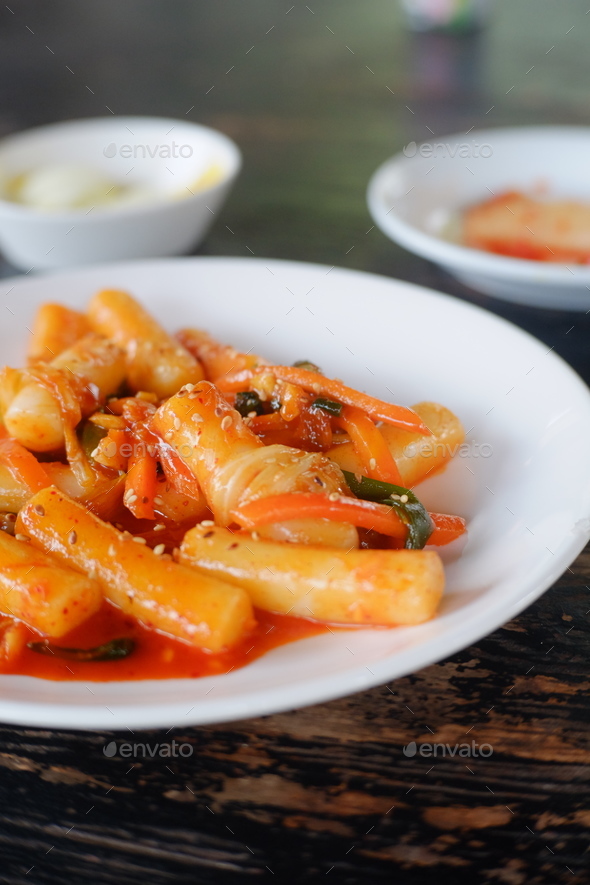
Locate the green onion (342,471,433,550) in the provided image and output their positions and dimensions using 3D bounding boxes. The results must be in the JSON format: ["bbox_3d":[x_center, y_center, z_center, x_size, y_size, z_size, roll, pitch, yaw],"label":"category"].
[{"bbox_3d":[0.026,0.020,0.375,0.027,0.016,0.017,6,30,10],"label":"green onion"}]

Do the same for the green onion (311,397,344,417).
[{"bbox_3d":[0.009,-0.010,0.359,0.008,0.003,0.004,17,32,4],"label":"green onion"}]

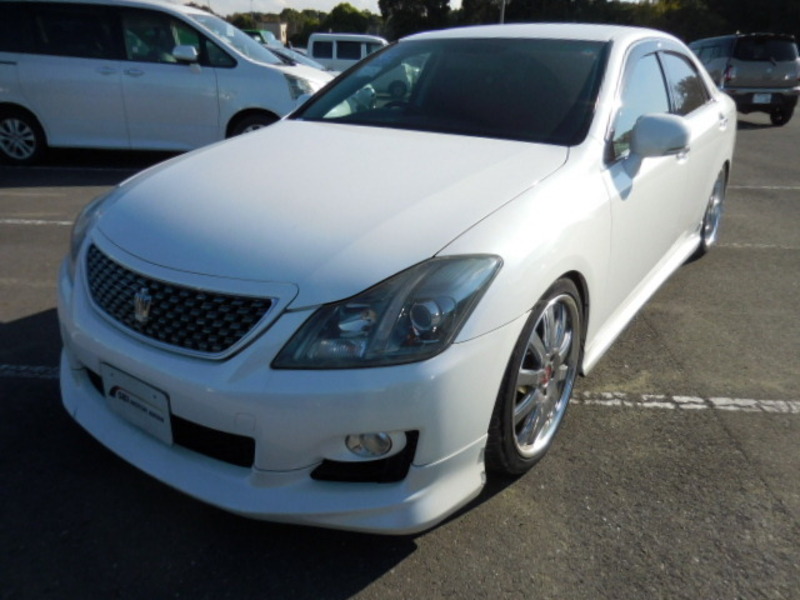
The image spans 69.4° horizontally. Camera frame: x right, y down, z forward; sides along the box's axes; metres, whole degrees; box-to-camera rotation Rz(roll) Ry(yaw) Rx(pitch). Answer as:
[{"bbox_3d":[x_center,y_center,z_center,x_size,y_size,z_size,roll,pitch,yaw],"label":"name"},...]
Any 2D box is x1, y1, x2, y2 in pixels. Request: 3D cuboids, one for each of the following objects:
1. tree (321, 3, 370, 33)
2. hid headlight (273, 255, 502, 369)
[{"bbox_3d":[-4.661,-22.744,50.124,5.000,5.313,4.800,1,23,0],"label":"tree"},{"bbox_3d":[-0.006,0.031,1.468,0.600,0.260,0.230,-1,23,-4],"label":"hid headlight"}]

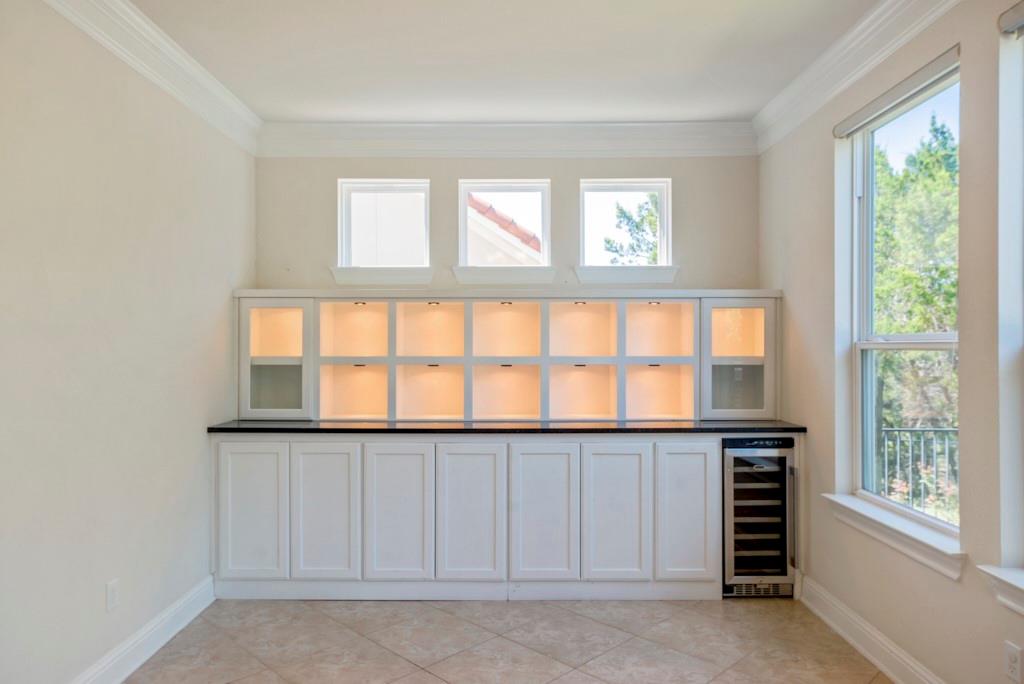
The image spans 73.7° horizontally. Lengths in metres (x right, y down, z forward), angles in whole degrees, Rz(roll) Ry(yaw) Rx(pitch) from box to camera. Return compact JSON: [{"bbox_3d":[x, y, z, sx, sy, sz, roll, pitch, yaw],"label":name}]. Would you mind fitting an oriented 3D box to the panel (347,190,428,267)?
[{"bbox_3d":[-0.797,-0.730,4.400,0.485,0.490,0.020,0,0,0],"label":"panel"}]

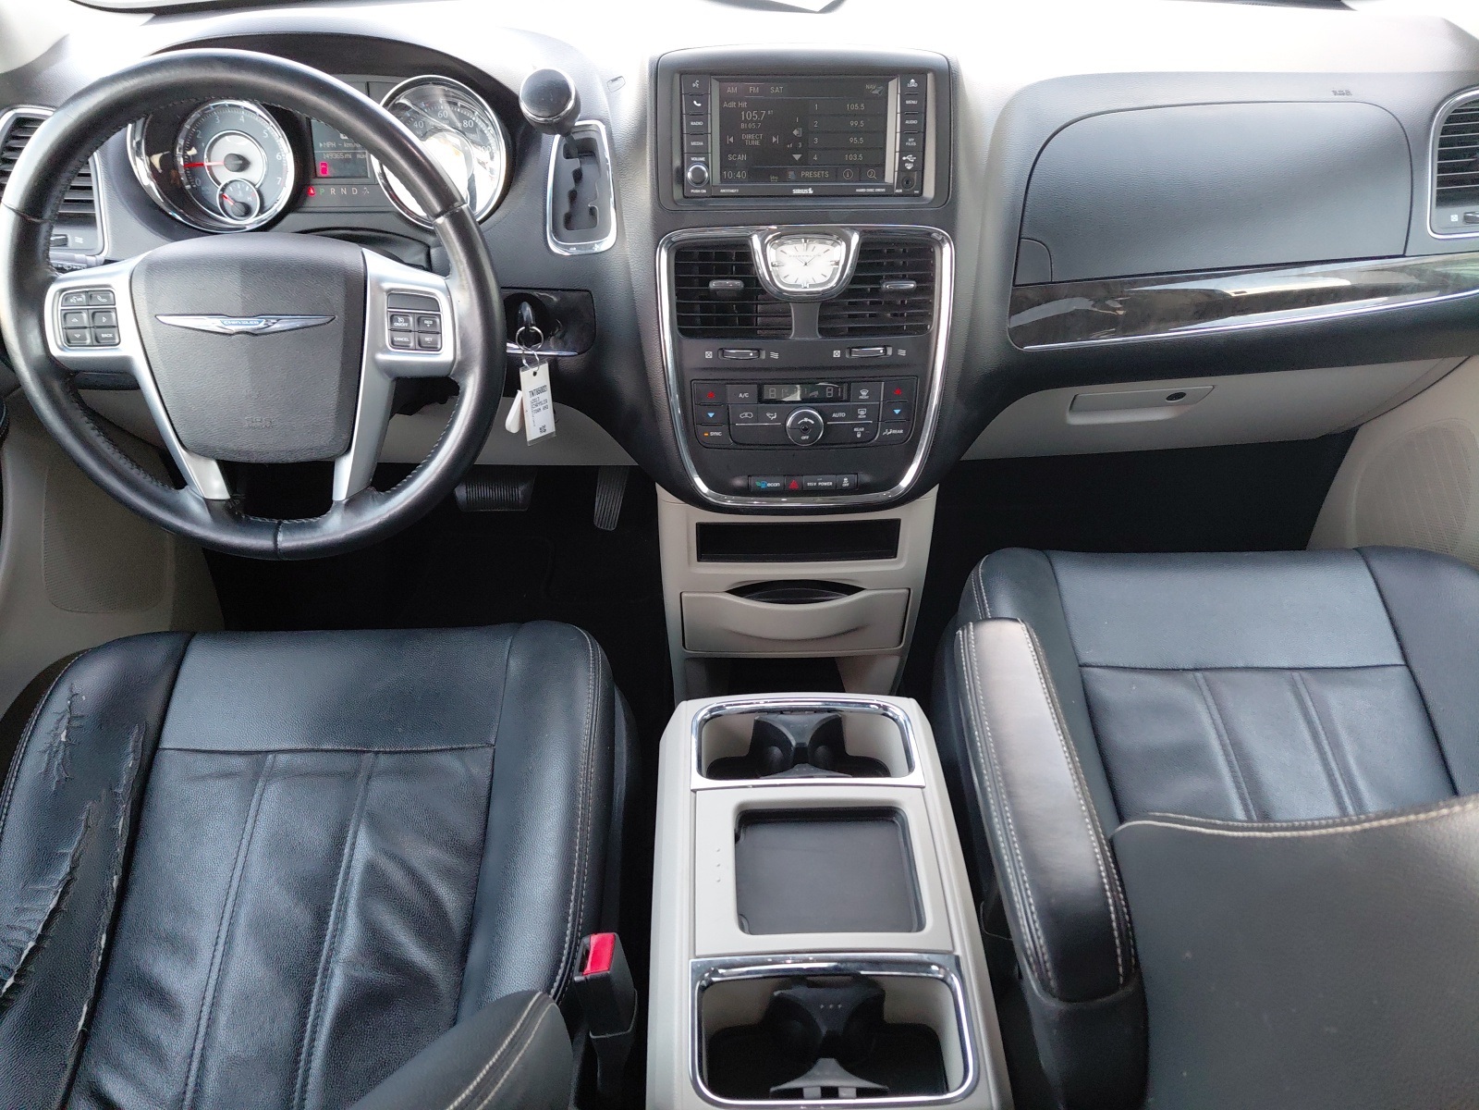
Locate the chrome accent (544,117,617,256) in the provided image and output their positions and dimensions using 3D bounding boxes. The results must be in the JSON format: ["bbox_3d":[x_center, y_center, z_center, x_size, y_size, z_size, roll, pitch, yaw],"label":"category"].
[{"bbox_3d":[-0.136,-0.312,0.914,0.060,0.118,0.028,-1,14,-1],"label":"chrome accent"}]

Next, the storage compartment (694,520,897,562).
[{"bbox_3d":[0.057,-0.040,1.061,0.190,0.048,0.080,-1,41,-1],"label":"storage compartment"}]

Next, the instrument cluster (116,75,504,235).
[{"bbox_3d":[-0.366,-0.351,0.928,0.320,0.126,0.080,-1,29,-1],"label":"instrument cluster"}]

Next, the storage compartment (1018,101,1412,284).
[{"bbox_3d":[0.428,-0.329,0.968,0.350,0.135,0.095,-4,31,-4],"label":"storage compartment"}]

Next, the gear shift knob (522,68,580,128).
[{"bbox_3d":[-0.150,-0.363,0.852,0.045,0.045,0.046,0,-3,1],"label":"gear shift knob"}]

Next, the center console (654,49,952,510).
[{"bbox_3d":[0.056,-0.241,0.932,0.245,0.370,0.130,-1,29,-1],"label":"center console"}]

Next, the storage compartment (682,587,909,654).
[{"bbox_3d":[0.056,0.031,1.133,0.222,0.085,0.110,-1,41,-1],"label":"storage compartment"}]

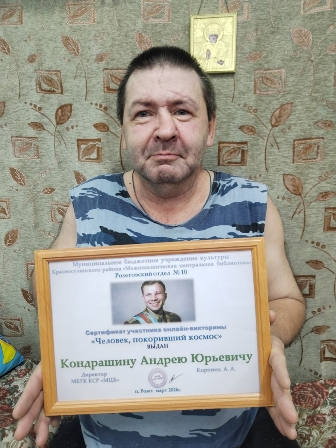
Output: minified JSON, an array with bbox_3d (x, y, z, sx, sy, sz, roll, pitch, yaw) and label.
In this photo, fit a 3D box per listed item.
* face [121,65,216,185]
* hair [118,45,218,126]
[{"bbox_3d":[0.002,-0.166,0.588,0.165,0.187,0.140,2,13,3],"label":"face"},{"bbox_3d":[0.001,-0.241,0.634,0.178,0.155,0.190,2,13,3],"label":"hair"}]

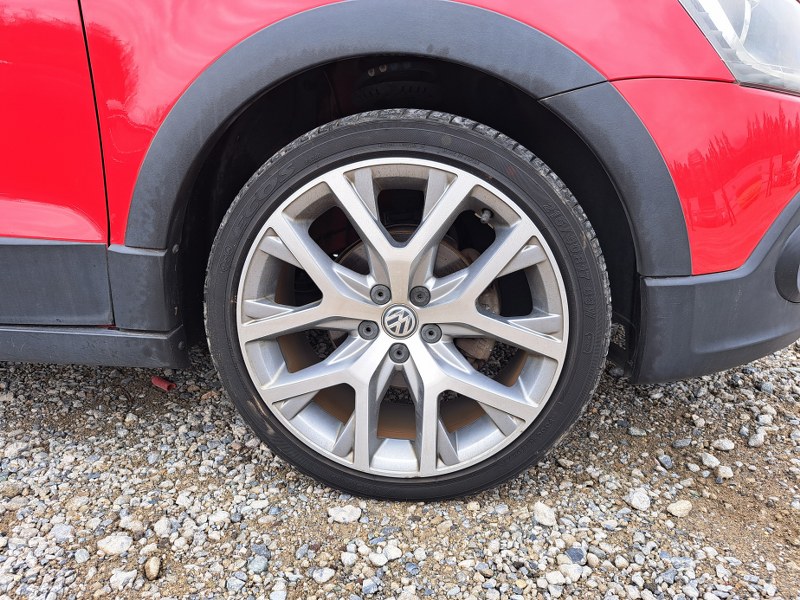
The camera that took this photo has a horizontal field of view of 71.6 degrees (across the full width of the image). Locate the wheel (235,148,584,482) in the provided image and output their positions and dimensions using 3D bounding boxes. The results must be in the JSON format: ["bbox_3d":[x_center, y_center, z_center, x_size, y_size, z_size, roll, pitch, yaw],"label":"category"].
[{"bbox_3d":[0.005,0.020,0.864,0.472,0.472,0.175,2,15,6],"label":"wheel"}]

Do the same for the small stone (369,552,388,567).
[{"bbox_3d":[-0.028,0.344,0.736,0.026,0.015,0.020,-1,15,-3],"label":"small stone"}]

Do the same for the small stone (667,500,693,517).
[{"bbox_3d":[0.427,0.318,0.845,0.042,0.022,0.026,-6,15,-23],"label":"small stone"}]

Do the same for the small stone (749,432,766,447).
[{"bbox_3d":[0.658,0.258,1.022,0.026,0.020,0.030,-5,16,-14],"label":"small stone"}]

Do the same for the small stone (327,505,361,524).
[{"bbox_3d":[-0.082,0.318,0.823,0.049,0.023,0.029,-1,15,0],"label":"small stone"}]

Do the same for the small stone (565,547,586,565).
[{"bbox_3d":[0.233,0.340,0.735,0.027,0.018,0.024,5,16,19],"label":"small stone"}]

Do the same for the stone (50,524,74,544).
[{"bbox_3d":[-0.479,0.332,0.787,0.029,0.021,0.031,-3,15,-10],"label":"stone"}]

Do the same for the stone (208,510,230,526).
[{"bbox_3d":[-0.266,0.322,0.818,0.031,0.019,0.025,-9,17,-31],"label":"stone"}]

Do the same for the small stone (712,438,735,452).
[{"bbox_3d":[0.595,0.267,1.020,0.036,0.022,0.030,9,17,32],"label":"small stone"}]

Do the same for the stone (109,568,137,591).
[{"bbox_3d":[-0.349,0.354,0.701,0.032,0.021,0.029,-6,16,-19],"label":"stone"}]

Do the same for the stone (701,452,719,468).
[{"bbox_3d":[0.536,0.277,0.956,0.026,0.021,0.033,-8,17,-26],"label":"stone"}]

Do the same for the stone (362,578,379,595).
[{"bbox_3d":[-0.037,0.359,0.695,0.020,0.014,0.022,-4,15,-16],"label":"stone"}]

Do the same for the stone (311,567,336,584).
[{"bbox_3d":[-0.097,0.352,0.707,0.029,0.017,0.022,-6,16,-21],"label":"stone"}]

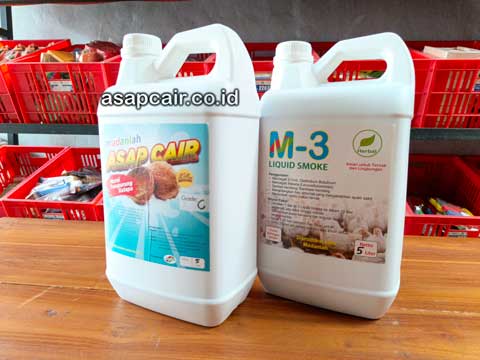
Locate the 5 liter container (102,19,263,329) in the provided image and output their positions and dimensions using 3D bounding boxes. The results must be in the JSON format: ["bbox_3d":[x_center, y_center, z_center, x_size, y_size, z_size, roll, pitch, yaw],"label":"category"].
[{"bbox_3d":[-0.070,-0.011,0.397,0.172,0.327,0.128,4,9,21],"label":"5 liter container"}]

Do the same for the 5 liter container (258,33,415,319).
[{"bbox_3d":[0.121,-0.012,0.418,0.176,0.323,0.122,5,10,28],"label":"5 liter container"}]

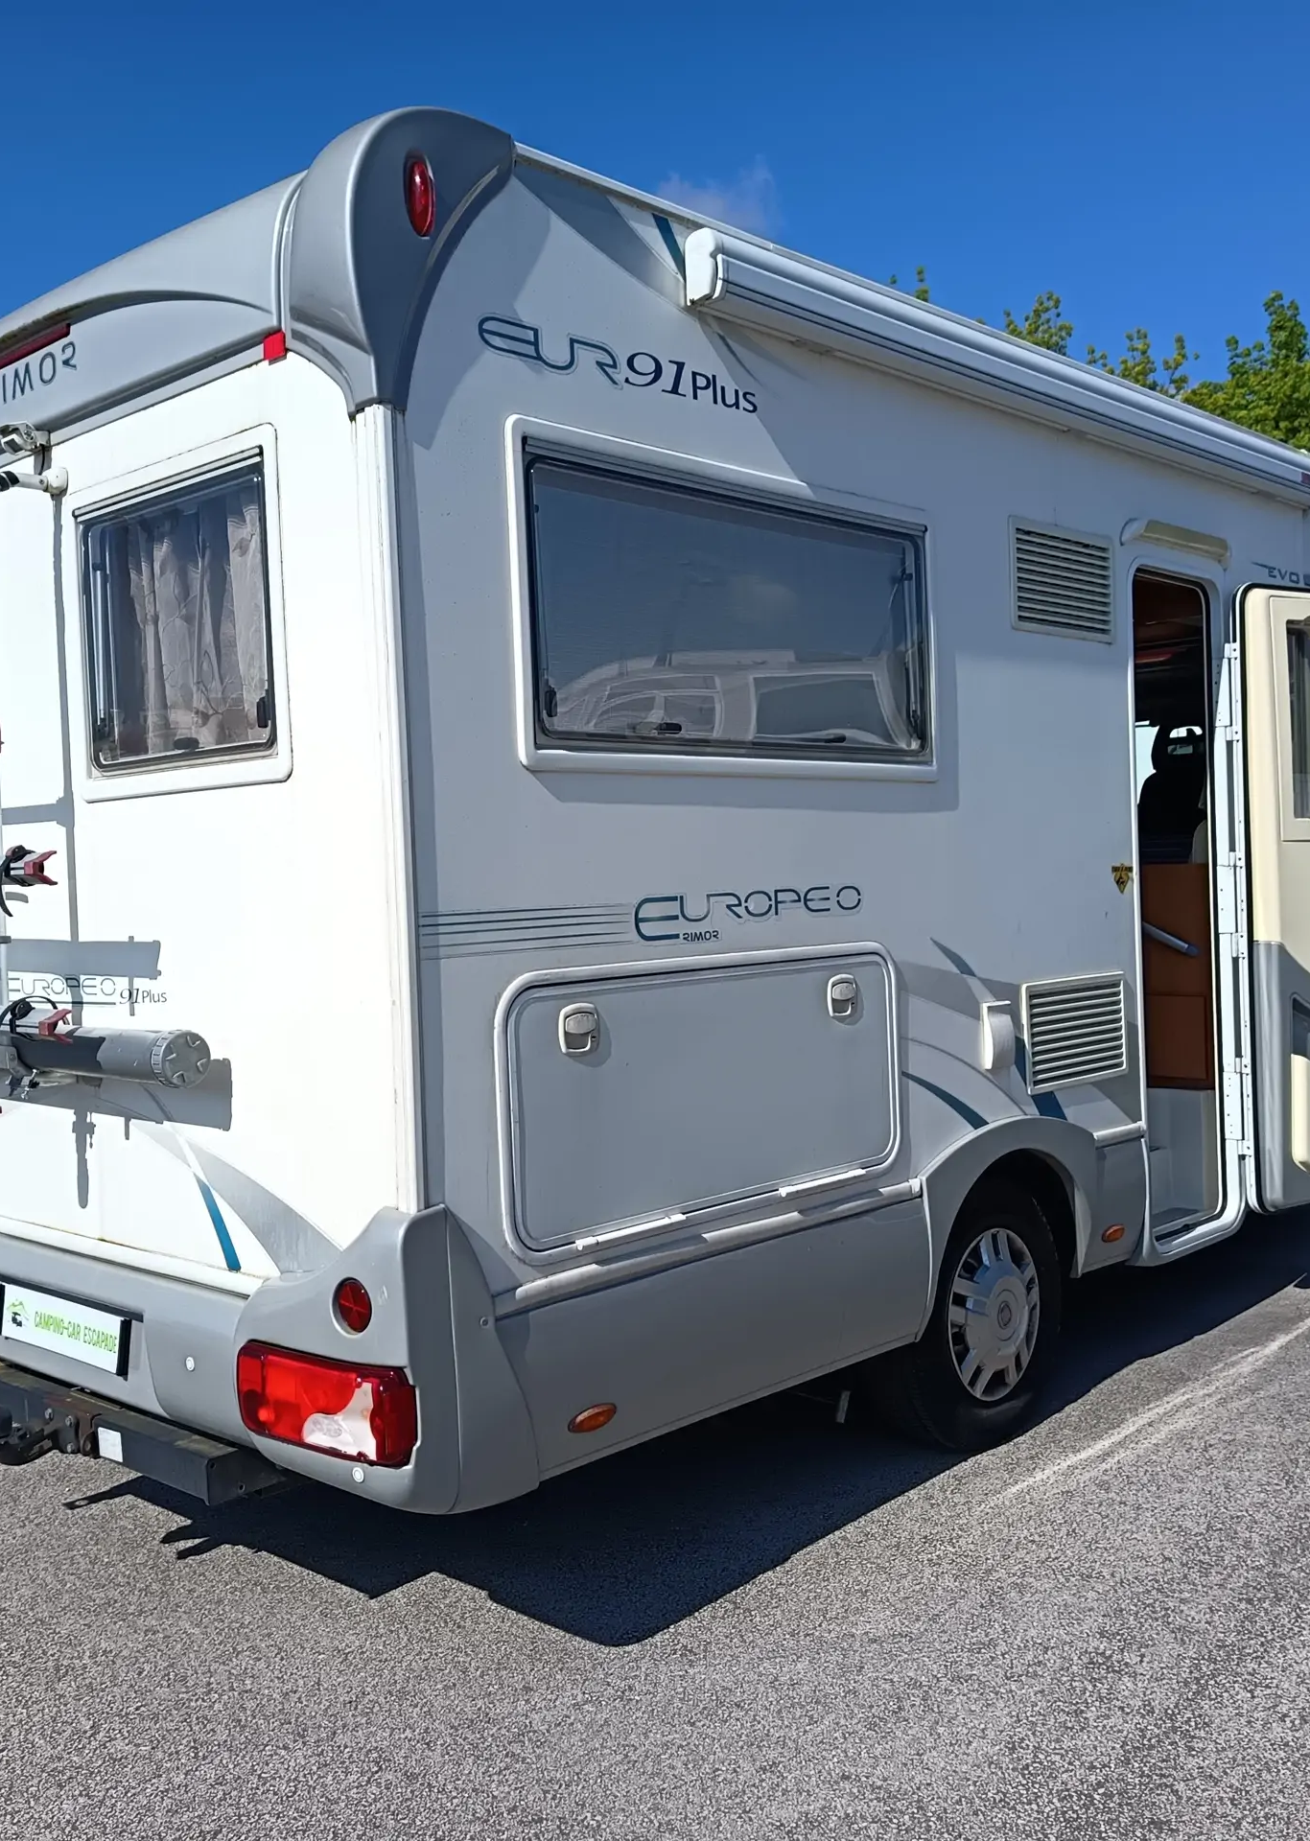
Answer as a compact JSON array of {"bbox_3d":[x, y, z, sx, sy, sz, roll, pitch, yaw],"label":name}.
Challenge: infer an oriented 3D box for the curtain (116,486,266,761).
[{"bbox_3d":[-0.913,-0.596,3.328,0.560,0.530,0.080,-1,2,43],"label":"curtain"}]

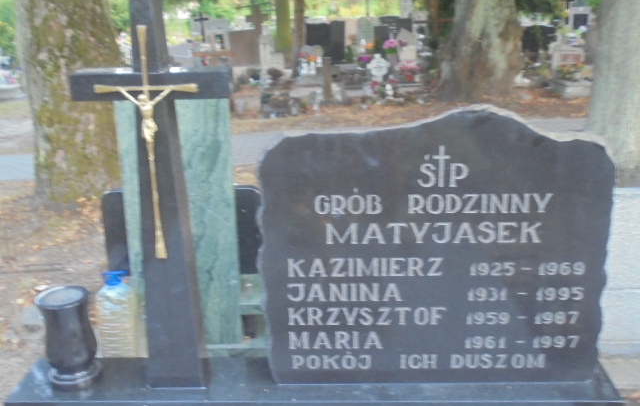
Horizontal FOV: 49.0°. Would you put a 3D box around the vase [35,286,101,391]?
[{"bbox_3d":[-0.766,0.414,2.146,0.158,0.275,0.158,0,19,3],"label":"vase"}]

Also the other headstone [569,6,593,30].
[{"bbox_3d":[5.747,-4.070,15.500,0.520,0.560,0.140,1,20,6],"label":"other headstone"}]

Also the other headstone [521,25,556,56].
[{"bbox_3d":[3.887,-2.847,12.500,0.640,0.600,0.120,1,20,6],"label":"other headstone"}]

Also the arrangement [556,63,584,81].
[{"bbox_3d":[3.601,-1.876,10.100,0.390,0.250,0.260,1,20,6],"label":"arrangement"}]

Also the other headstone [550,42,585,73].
[{"bbox_3d":[3.699,-2.189,10.500,0.520,0.420,0.180,1,20,6],"label":"other headstone"}]

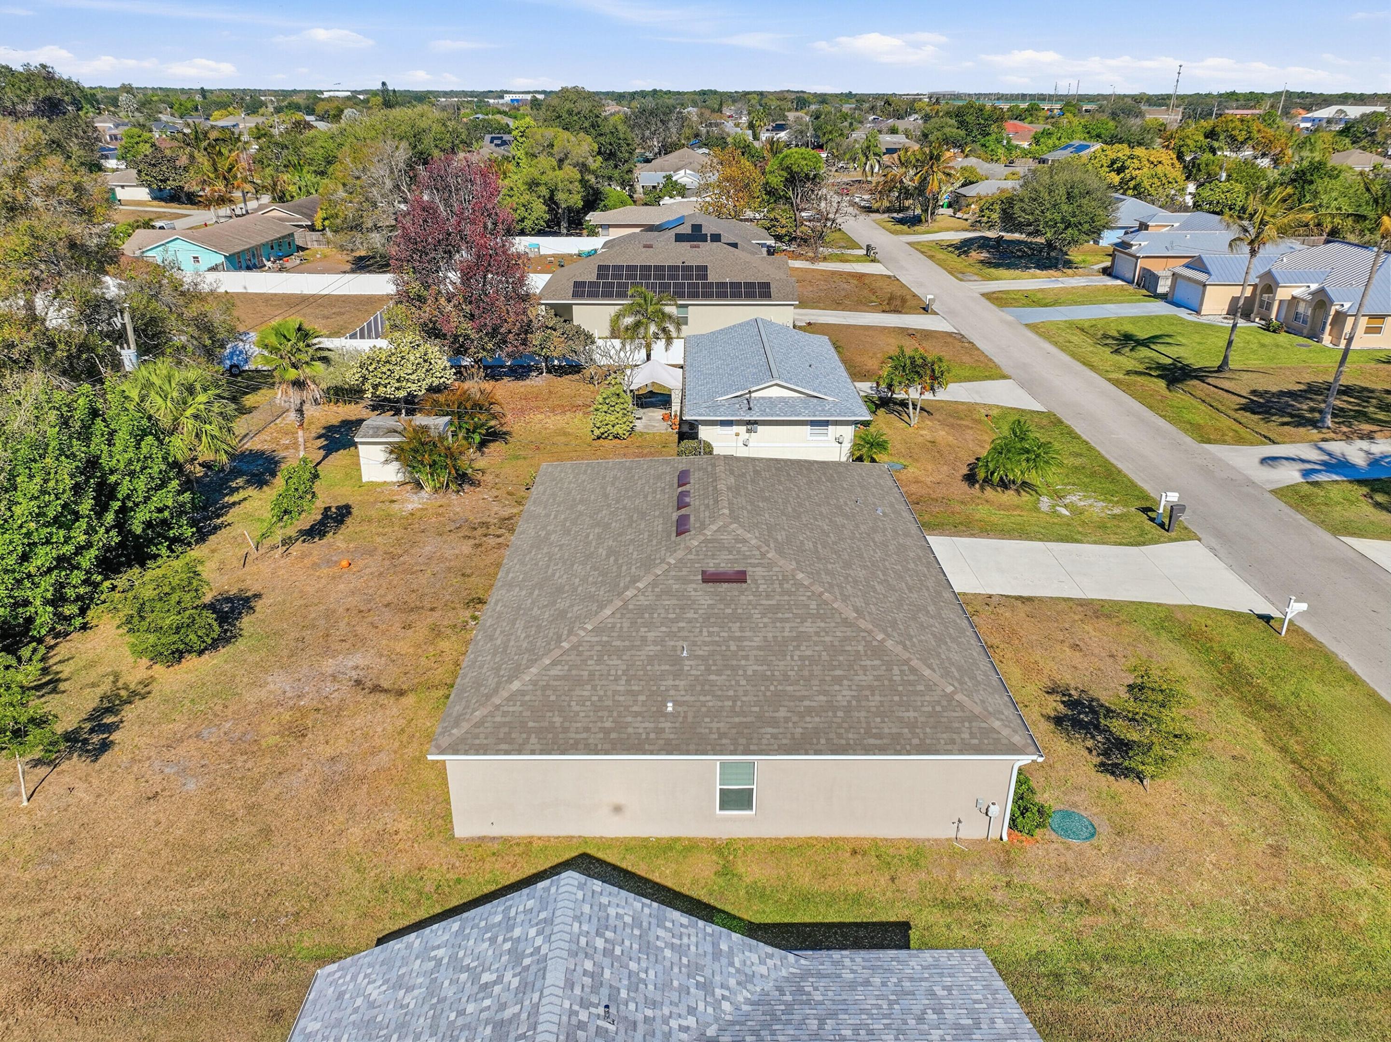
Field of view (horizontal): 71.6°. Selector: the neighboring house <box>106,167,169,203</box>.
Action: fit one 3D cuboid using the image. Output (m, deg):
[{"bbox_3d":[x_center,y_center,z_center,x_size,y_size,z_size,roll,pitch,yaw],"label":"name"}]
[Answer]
[{"bbox_3d":[-88.789,-55.032,156.664,11.300,4.700,11.500,0,24,0],"label":"neighboring house"}]

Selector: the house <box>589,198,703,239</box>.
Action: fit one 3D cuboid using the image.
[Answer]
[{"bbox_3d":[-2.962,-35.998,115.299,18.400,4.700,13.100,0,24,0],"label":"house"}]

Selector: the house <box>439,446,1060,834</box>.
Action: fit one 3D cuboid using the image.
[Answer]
[{"bbox_3d":[0.843,1.439,29.515,13.550,5.350,18.150,0,24,0],"label":"house"}]

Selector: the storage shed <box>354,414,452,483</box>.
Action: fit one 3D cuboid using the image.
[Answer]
[{"bbox_3d":[-13.252,-3.551,44.614,3.950,2.750,2.700,0,24,0],"label":"storage shed"}]

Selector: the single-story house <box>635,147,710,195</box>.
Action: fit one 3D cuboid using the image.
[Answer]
[{"bbox_3d":[-1.313,-59.722,166.101,17.000,6.000,19.000,0,24,0],"label":"single-story house"}]

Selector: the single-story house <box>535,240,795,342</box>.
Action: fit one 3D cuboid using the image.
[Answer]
[{"bbox_3d":[-1.470,-19.629,77.428,19.600,5.700,18.200,0,24,0],"label":"single-story house"}]

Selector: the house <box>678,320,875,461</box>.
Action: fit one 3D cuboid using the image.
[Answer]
[{"bbox_3d":[3.826,-7.664,52.364,8.850,4.150,16.100,0,24,0],"label":"house"}]

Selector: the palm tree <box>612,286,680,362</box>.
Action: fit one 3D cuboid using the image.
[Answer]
[{"bbox_3d":[-2.799,-10.558,56.200,4.100,6.100,4.100,0,24,0],"label":"palm tree"}]

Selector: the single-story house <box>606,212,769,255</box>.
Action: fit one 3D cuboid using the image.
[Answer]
[{"bbox_3d":[-0.414,-28.112,96.690,17.000,5.500,15.500,0,24,0],"label":"single-story house"}]

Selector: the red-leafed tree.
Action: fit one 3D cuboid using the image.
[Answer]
[{"bbox_3d":[-13.829,-14.822,57.162,8.300,13.000,8.300,0,24,0],"label":"red-leafed tree"}]

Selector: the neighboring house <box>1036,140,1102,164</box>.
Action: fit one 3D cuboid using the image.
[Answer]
[{"bbox_3d":[86.393,-81.648,216.357,19.000,5.700,16.000,0,24,0],"label":"neighboring house"}]

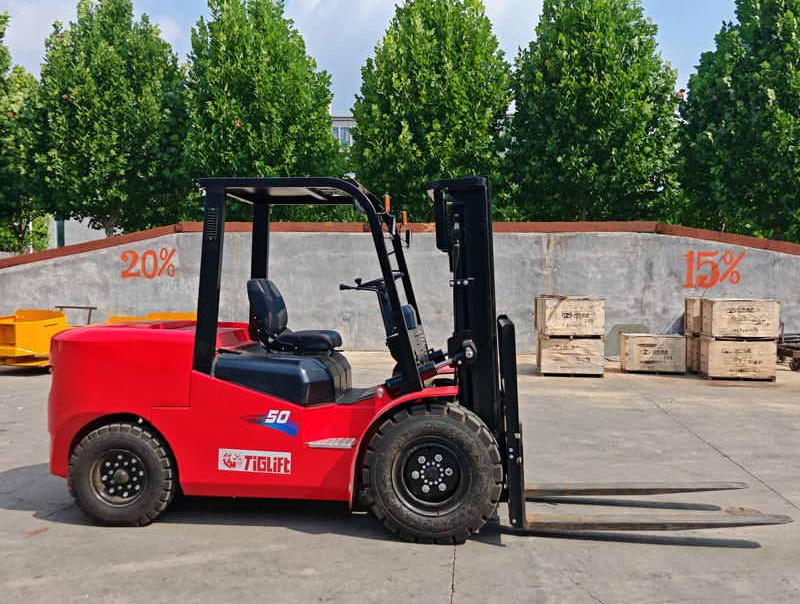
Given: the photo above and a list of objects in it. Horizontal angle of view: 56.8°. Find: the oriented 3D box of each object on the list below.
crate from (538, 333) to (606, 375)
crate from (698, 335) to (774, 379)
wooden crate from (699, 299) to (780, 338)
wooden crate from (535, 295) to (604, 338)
[{"bbox_3d":[2.657,0.841,11.594,0.930,0.590,0.690,0,3,5],"label":"crate"},{"bbox_3d":[5.153,0.862,11.322,0.930,0.590,0.680,1,3,10],"label":"crate"},{"bbox_3d":[5.205,0.275,11.354,0.930,0.585,0.680,1,3,8],"label":"wooden crate"},{"bbox_3d":[2.656,0.245,11.604,0.920,0.600,0.700,0,3,-3],"label":"wooden crate"}]

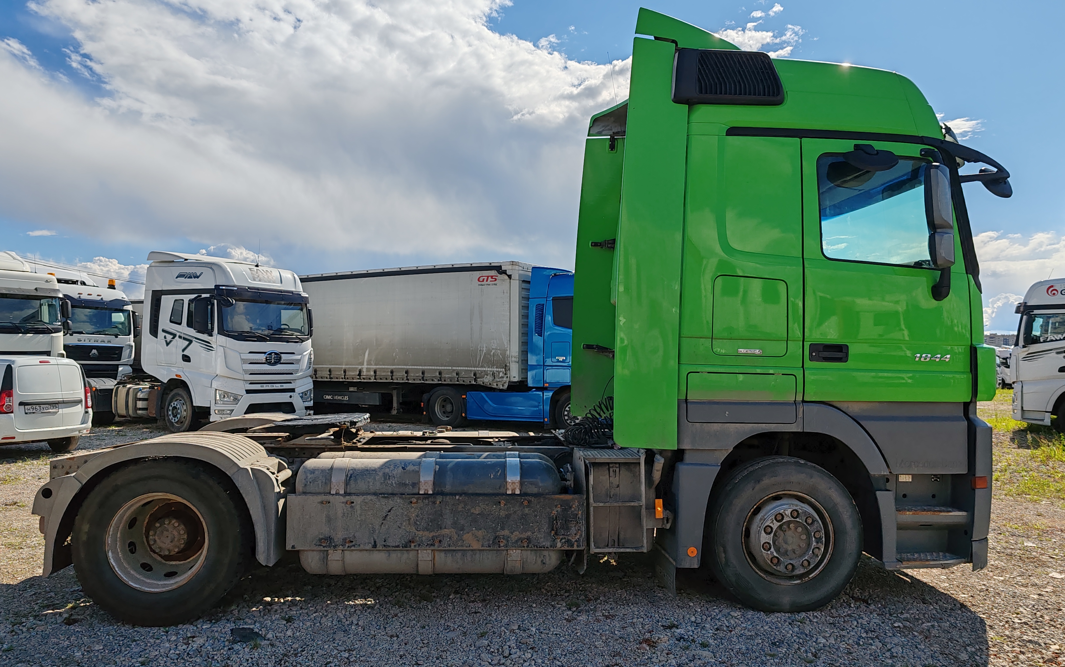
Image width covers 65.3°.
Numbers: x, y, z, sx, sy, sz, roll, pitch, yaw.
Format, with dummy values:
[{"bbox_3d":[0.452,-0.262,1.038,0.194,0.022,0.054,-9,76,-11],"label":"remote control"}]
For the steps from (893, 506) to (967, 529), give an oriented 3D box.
[{"bbox_3d":[2.550,1.205,5.420,0.480,0.110,0.210,0,-1,-4],"label":"steps"}]

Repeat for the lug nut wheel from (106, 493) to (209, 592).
[{"bbox_3d":[-2.271,1.263,5.130,0.605,0.605,0.250,0,-1,-4],"label":"lug nut wheel"}]

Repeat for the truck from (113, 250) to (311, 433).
[{"bbox_3d":[-8.055,0.170,19.330,5.900,3.900,2.600,-1,-2,33],"label":"truck"}]

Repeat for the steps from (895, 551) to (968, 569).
[{"bbox_3d":[2.520,1.462,5.340,0.480,0.065,0.210,0,-1,-4],"label":"steps"}]

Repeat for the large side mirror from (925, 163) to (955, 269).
[{"bbox_3d":[2.498,-0.721,5.090,0.170,0.650,0.260,0,-2,26],"label":"large side mirror"}]

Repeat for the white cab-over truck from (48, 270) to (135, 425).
[{"bbox_3d":[-14.710,0.340,24.350,6.200,3.750,2.600,-1,-2,30],"label":"white cab-over truck"}]

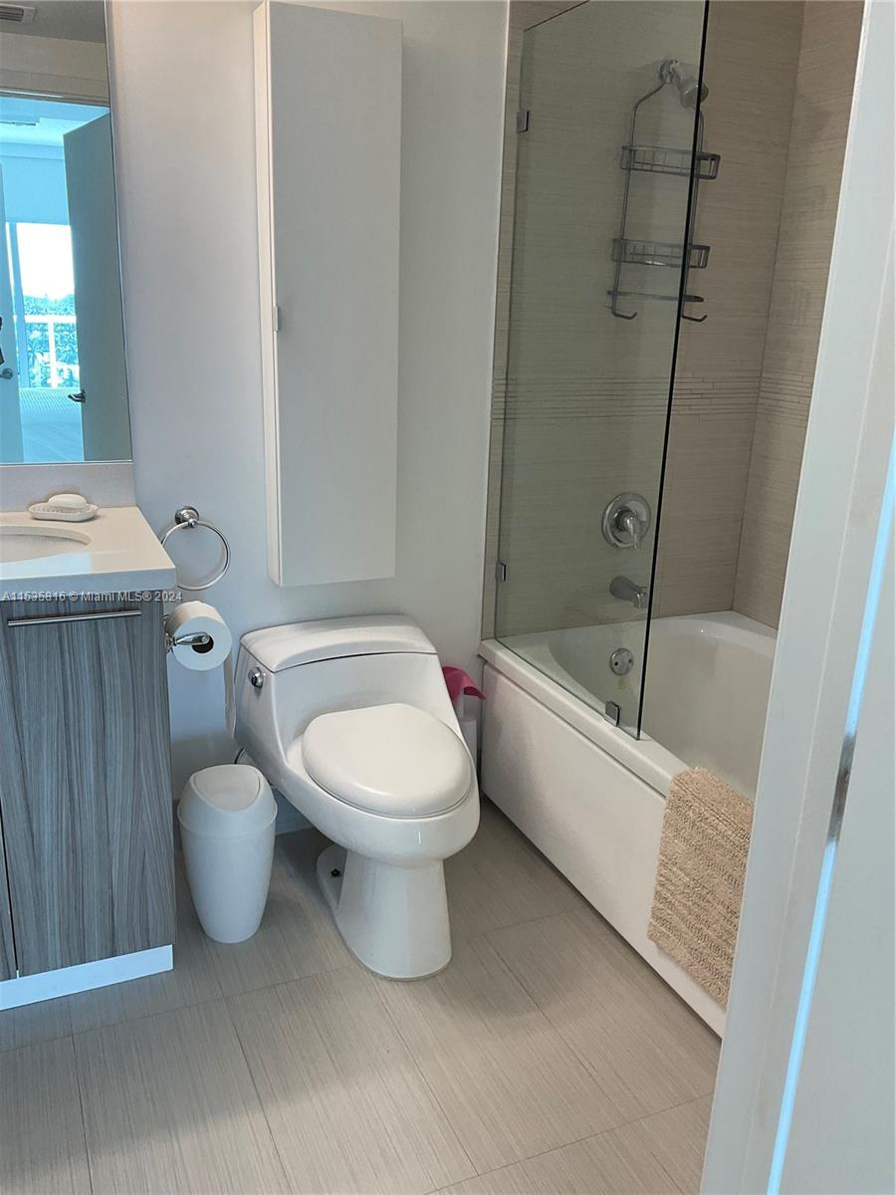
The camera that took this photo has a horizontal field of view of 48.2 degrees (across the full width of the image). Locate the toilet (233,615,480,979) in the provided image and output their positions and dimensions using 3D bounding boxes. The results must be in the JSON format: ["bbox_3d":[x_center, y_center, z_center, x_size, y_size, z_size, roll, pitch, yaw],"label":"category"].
[{"bbox_3d":[-0.172,0.444,2.398,0.520,0.605,0.710,-6,18,-23],"label":"toilet"}]

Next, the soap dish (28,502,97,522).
[{"bbox_3d":[-0.844,-0.186,2.207,0.148,0.028,0.108,-2,17,-14],"label":"soap dish"}]

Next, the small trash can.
[{"bbox_3d":[-0.498,0.575,2.284,0.220,0.400,0.220,2,17,0],"label":"small trash can"}]

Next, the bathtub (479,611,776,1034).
[{"bbox_3d":[0.806,0.526,2.423,0.905,0.490,1.530,-6,18,-23],"label":"bathtub"}]

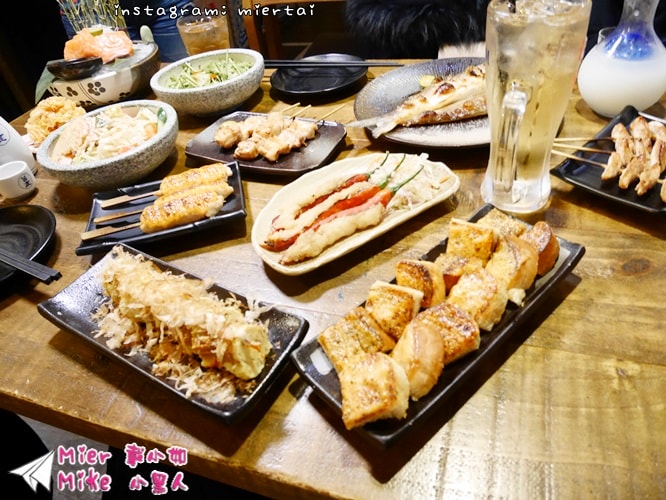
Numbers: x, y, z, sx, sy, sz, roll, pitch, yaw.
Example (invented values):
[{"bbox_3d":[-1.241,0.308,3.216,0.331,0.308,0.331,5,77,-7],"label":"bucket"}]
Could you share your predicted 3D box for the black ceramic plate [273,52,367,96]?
[{"bbox_3d":[-0.023,-0.287,0.774,0.159,0.022,0.159,-6,41,5],"label":"black ceramic plate"}]

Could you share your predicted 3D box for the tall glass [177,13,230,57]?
[{"bbox_3d":[-0.231,-0.381,0.870,0.092,0.093,0.092,-10,41,0],"label":"tall glass"}]

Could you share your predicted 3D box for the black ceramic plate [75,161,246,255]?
[{"bbox_3d":[-0.189,-0.046,0.530,0.178,0.025,0.113,-13,41,-4],"label":"black ceramic plate"}]

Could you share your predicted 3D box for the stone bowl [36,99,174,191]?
[{"bbox_3d":[-0.284,-0.129,0.617,0.177,0.061,0.177,-10,41,0],"label":"stone bowl"}]

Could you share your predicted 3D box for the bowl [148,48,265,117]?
[{"bbox_3d":[-0.195,-0.265,0.754,0.177,0.061,0.177,-10,41,0],"label":"bowl"}]

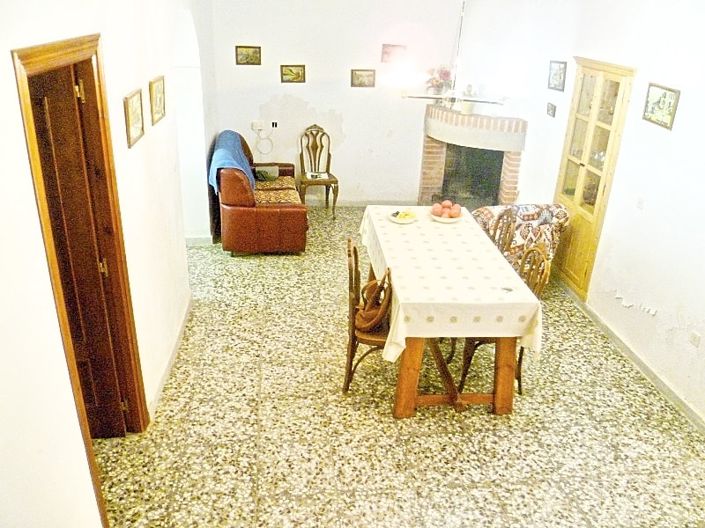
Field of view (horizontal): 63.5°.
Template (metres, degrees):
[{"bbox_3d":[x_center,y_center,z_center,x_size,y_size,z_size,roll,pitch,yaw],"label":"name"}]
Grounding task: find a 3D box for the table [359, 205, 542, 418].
[{"bbox_3d":[0.573,0.223,4.071,0.800,0.775,1.660,0,25,-6],"label":"table"}]

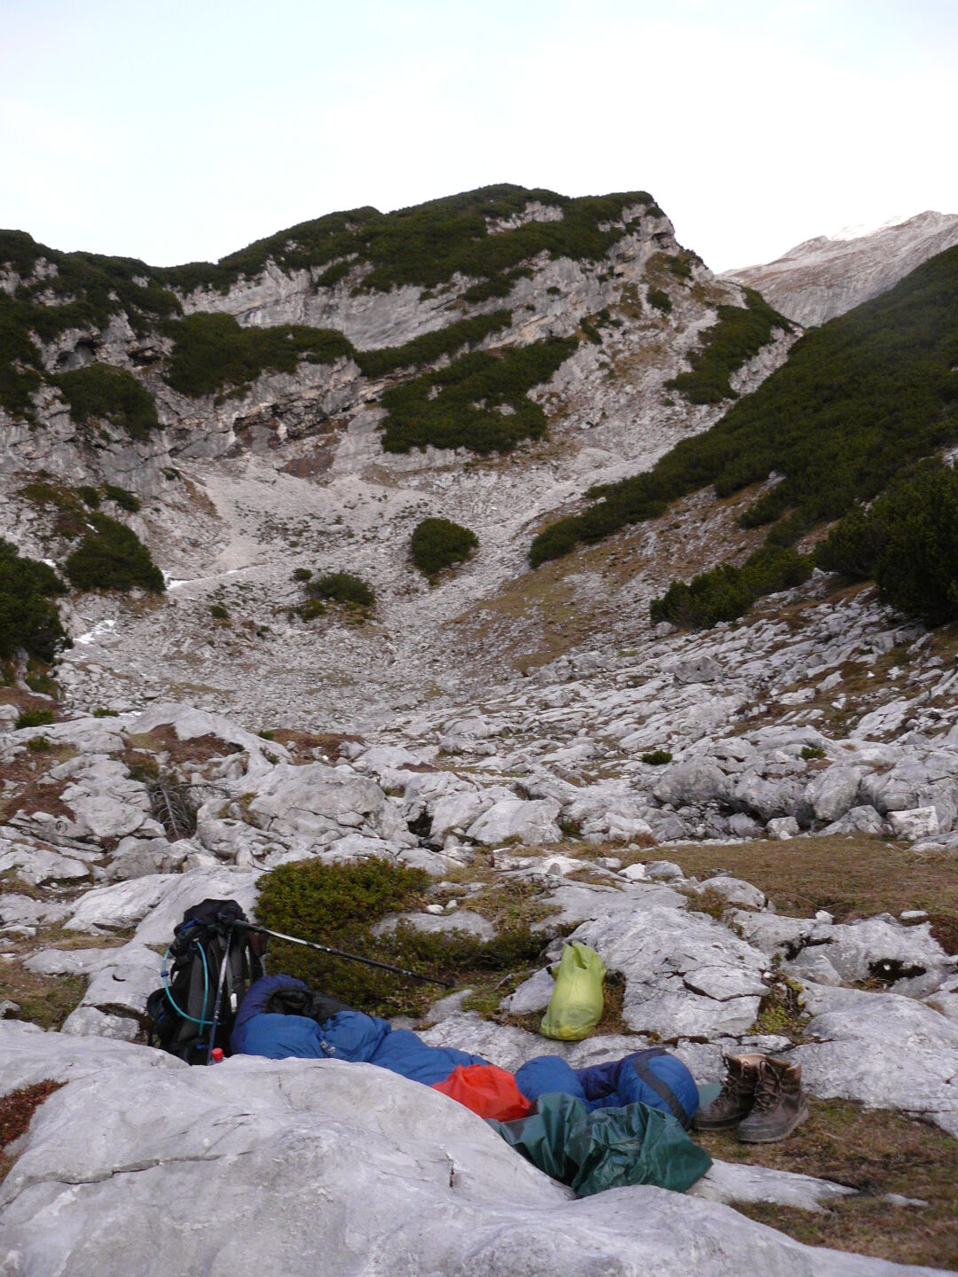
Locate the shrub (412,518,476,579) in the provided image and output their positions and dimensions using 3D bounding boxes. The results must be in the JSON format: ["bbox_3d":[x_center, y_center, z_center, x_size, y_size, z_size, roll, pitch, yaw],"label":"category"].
[{"bbox_3d":[-1.814,-4.706,70.000,3.500,3.000,3.100,0,0,0],"label":"shrub"}]

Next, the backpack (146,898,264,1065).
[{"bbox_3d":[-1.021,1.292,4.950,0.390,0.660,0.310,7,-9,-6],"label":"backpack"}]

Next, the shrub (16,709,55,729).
[{"bbox_3d":[-5.837,1.058,17.500,0.500,0.260,0.420,0,0,0],"label":"shrub"}]

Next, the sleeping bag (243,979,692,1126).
[{"bbox_3d":[-0.083,1.398,4.500,1.700,0.360,0.580,0,0,21],"label":"sleeping bag"}]

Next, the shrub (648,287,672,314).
[{"bbox_3d":[19.035,-35.599,140.000,2.600,2.600,2.400,0,0,0],"label":"shrub"}]

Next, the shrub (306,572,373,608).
[{"bbox_3d":[-6.242,-2.186,60.000,3.000,1.500,2.500,0,0,0],"label":"shrub"}]

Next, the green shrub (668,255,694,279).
[{"bbox_3d":[22.874,-41.917,150.000,2.800,2.700,2.600,0,0,0],"label":"green shrub"}]

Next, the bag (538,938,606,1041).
[{"bbox_3d":[0.351,1.315,4.950,0.240,0.360,0.190,3,-3,6],"label":"bag"}]

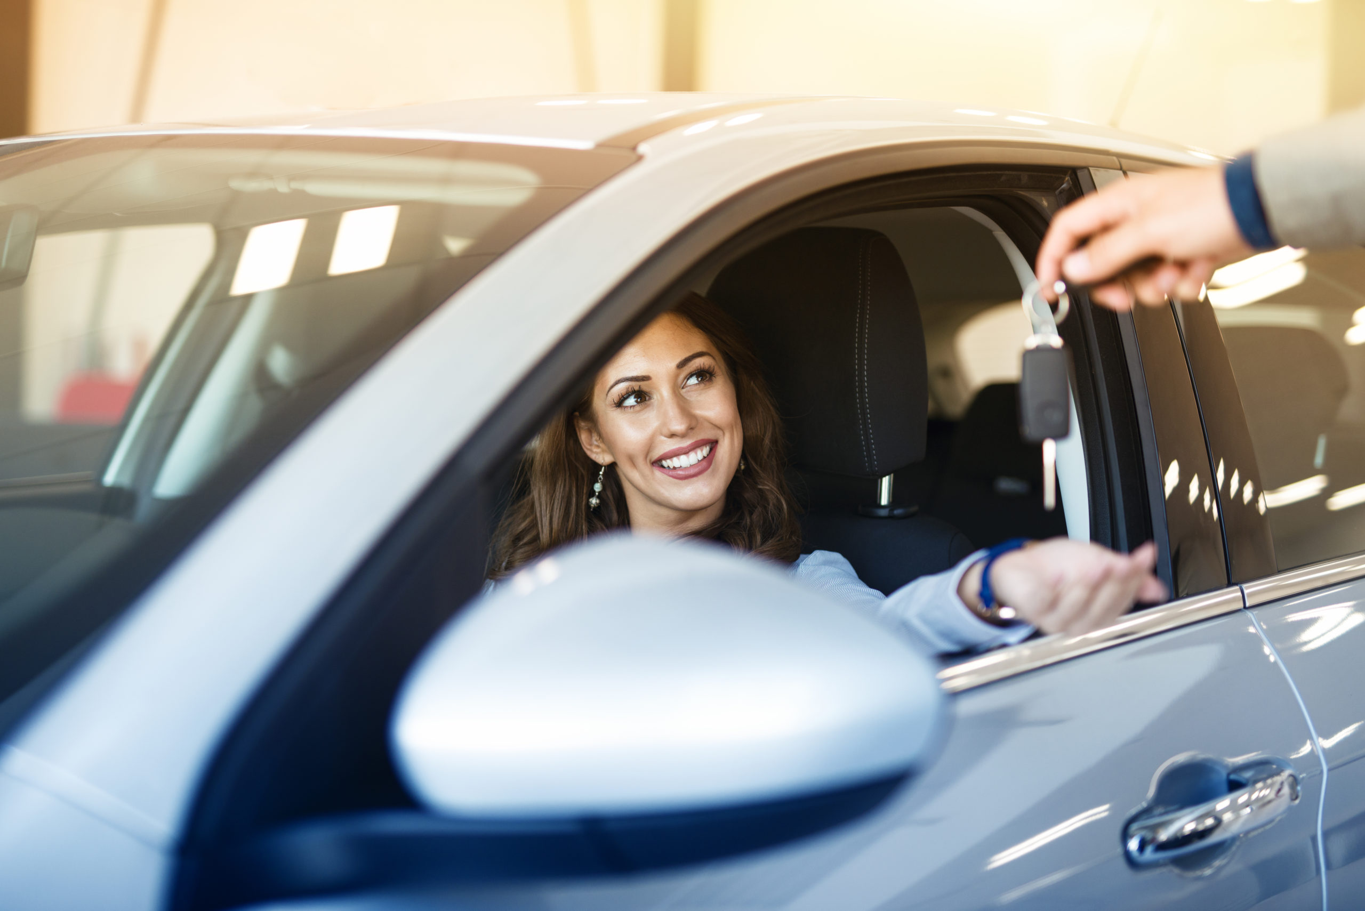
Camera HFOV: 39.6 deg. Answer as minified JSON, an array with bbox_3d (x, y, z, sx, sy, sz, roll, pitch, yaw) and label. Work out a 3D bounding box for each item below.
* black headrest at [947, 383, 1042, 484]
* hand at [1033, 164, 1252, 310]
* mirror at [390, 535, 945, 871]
[{"bbox_3d":[0.482,-0.035,2.750,0.225,0.155,0.095,2,1,43],"label":"black headrest"},{"bbox_3d":[0.311,-0.147,1.280,0.145,0.095,0.095,2,1,16],"label":"hand"},{"bbox_3d":[-0.008,0.112,0.900,0.245,0.155,0.130,2,1,36],"label":"mirror"}]

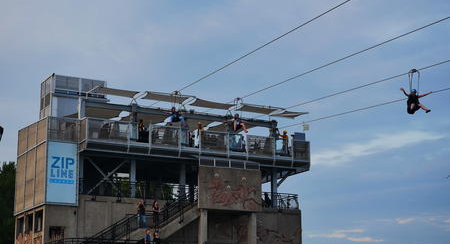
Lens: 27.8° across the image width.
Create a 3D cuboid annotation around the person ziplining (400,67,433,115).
[{"bbox_3d":[7.867,-1.264,37.500,1.200,1.800,0.850,5,-14,-23],"label":"person ziplining"}]

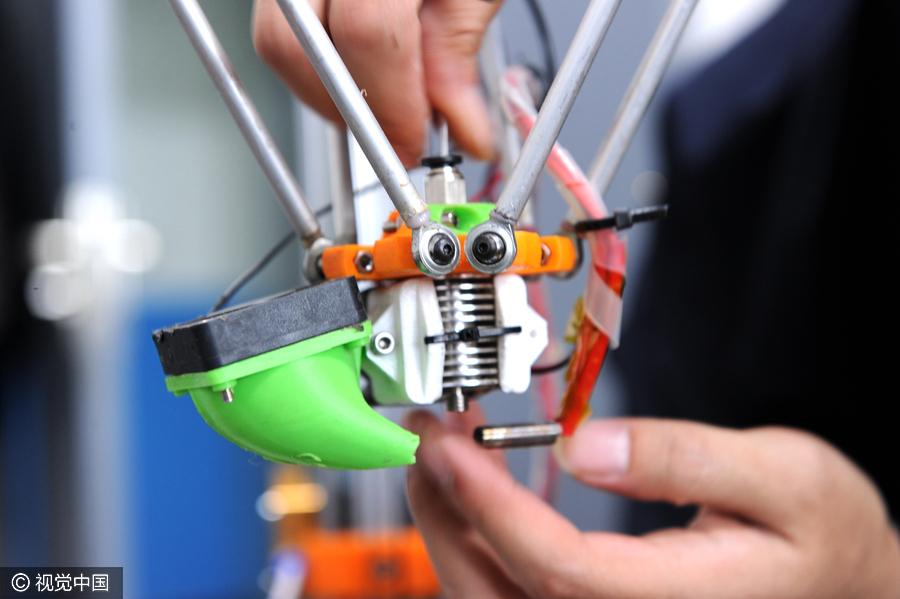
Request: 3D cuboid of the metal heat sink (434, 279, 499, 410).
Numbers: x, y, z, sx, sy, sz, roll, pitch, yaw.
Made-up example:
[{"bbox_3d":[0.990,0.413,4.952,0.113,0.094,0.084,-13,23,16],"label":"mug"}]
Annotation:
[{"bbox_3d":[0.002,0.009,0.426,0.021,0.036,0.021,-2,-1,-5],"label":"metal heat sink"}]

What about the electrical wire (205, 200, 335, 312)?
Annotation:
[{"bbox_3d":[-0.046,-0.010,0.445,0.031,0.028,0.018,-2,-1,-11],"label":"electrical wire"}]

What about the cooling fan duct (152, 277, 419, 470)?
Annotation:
[{"bbox_3d":[-0.036,0.021,0.417,0.057,0.047,0.041,-9,0,-24],"label":"cooling fan duct"}]

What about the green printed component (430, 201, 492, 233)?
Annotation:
[{"bbox_3d":[0.002,-0.020,0.424,0.021,0.009,0.017,-2,-1,-5],"label":"green printed component"}]

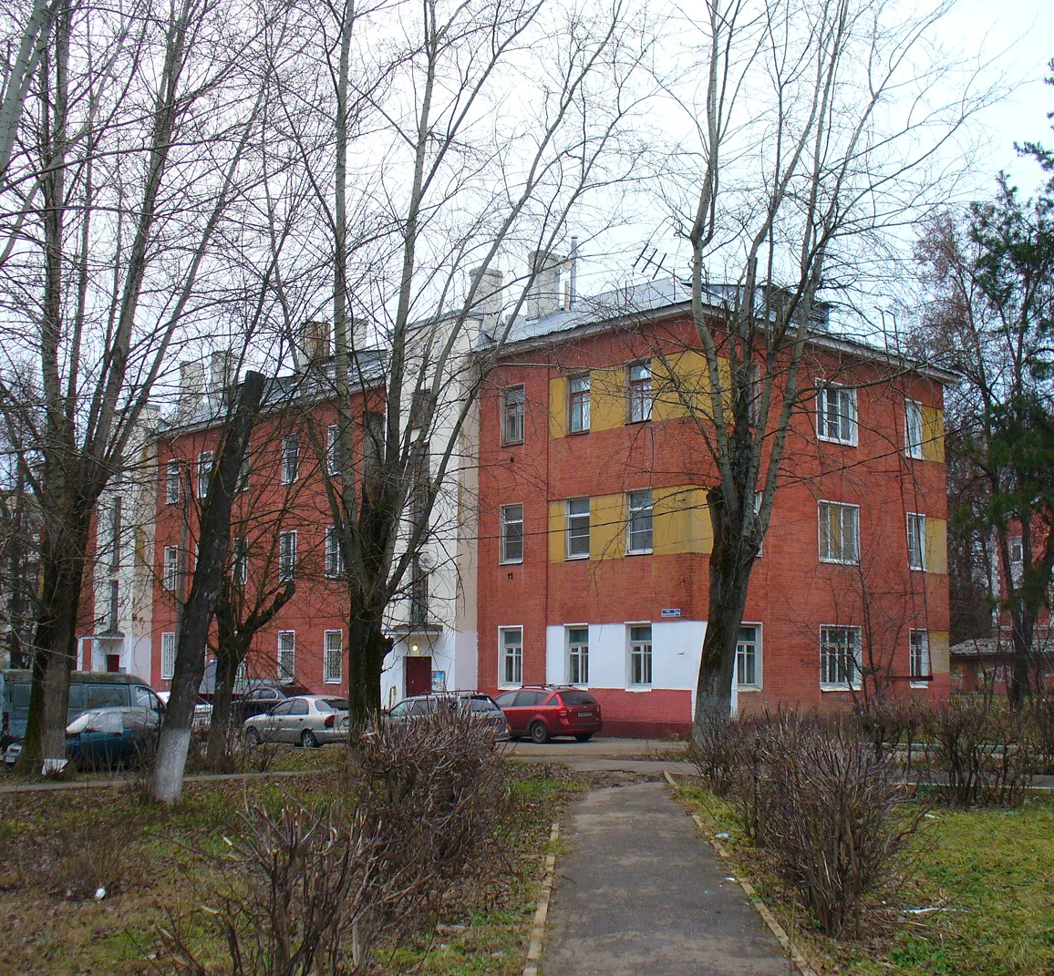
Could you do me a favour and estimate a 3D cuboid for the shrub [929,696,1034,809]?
[{"bbox_3d":[5.031,2.906,15.517,1.174,1.161,1.115,0,-7,0],"label":"shrub"}]

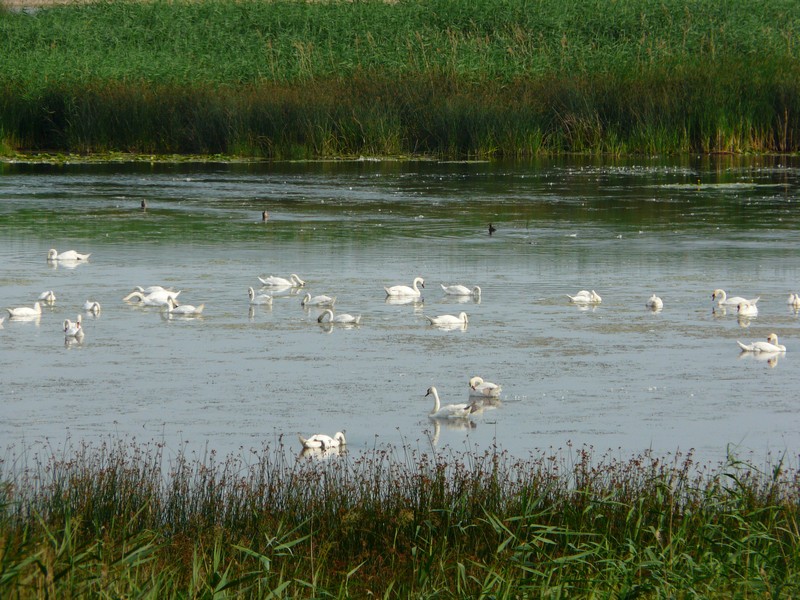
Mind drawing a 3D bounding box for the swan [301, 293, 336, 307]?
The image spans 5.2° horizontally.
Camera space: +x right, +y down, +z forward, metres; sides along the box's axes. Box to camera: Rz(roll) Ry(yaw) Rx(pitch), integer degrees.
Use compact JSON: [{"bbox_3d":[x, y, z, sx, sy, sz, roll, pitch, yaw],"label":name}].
[{"bbox_3d":[-1.955,-0.022,211.657,0.970,0.320,0.430,2,5,28],"label":"swan"}]

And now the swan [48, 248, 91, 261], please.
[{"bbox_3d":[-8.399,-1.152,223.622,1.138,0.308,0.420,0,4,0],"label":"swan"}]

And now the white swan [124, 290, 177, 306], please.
[{"bbox_3d":[-5.968,-0.042,211.655,1.420,0.360,0.450,2,5,22],"label":"white swan"}]

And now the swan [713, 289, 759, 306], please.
[{"bbox_3d":[7.894,-0.060,206.102,1.134,0.396,0.420,0,4,0],"label":"swan"}]

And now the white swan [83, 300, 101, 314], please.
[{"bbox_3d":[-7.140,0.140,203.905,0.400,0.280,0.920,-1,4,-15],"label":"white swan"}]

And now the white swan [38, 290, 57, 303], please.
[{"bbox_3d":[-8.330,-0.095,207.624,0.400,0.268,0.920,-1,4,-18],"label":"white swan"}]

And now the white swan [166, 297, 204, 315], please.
[{"bbox_3d":[-4.947,0.127,202.991,0.900,0.425,0.400,1,4,10],"label":"white swan"}]

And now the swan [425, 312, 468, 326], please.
[{"bbox_3d":[1.109,0.413,205.841,1.020,0.310,0.430,-1,4,-15],"label":"swan"}]

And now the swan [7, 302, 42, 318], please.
[{"bbox_3d":[-8.907,0.205,208.252,0.950,0.370,0.430,-2,5,-25],"label":"swan"}]

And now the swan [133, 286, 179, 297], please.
[{"bbox_3d":[-5.976,-0.260,214.873,1.140,0.320,0.430,1,4,8],"label":"swan"}]

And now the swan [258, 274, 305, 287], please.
[{"bbox_3d":[-2.939,-0.510,218.257,1.170,0.320,0.430,0,4,3],"label":"swan"}]

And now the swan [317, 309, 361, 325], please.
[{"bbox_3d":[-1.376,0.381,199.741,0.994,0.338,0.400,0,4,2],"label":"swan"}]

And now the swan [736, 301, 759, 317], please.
[{"bbox_3d":[8.276,0.179,208.533,0.440,0.380,0.980,2,5,20],"label":"swan"}]

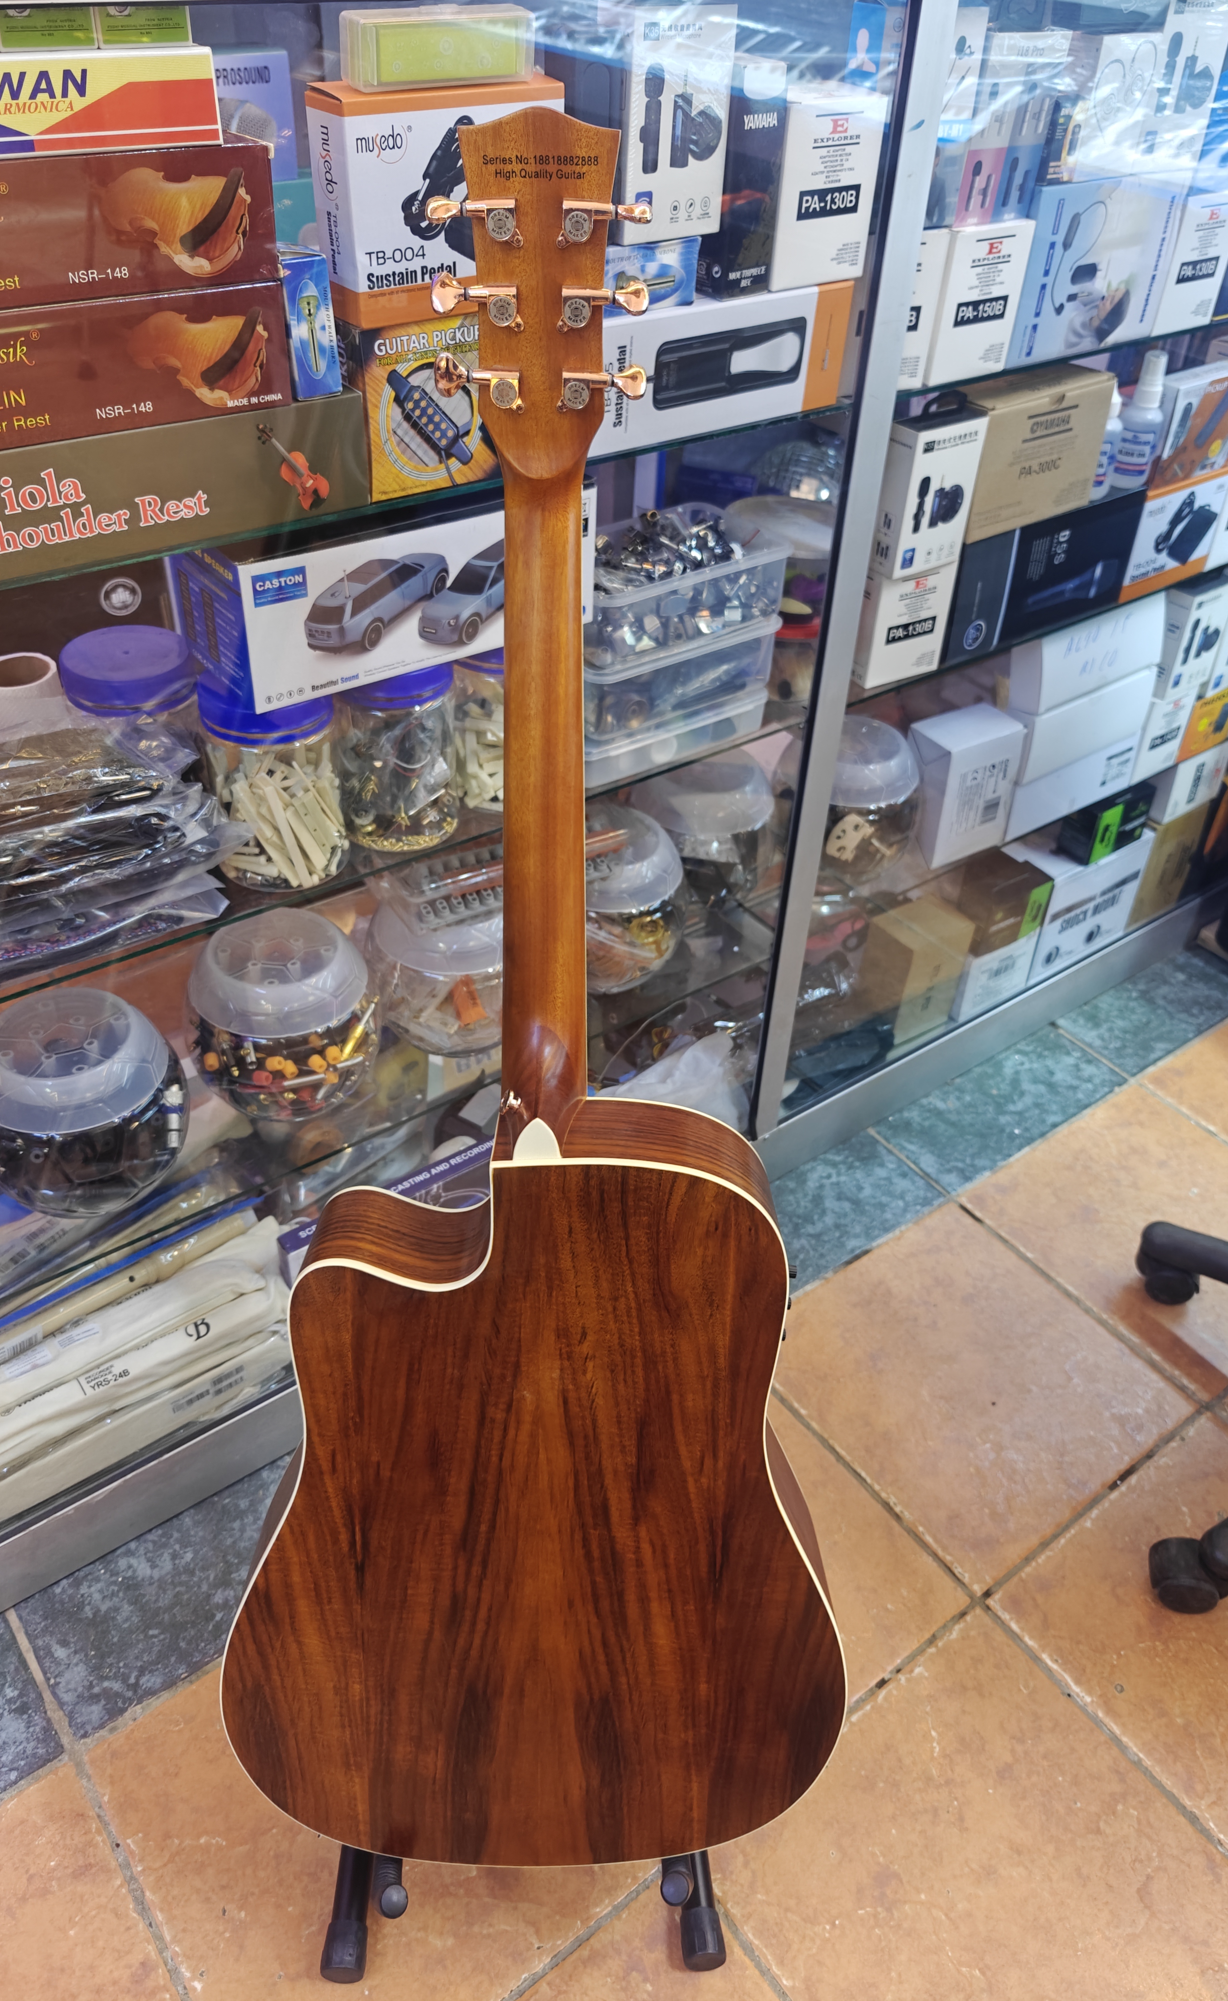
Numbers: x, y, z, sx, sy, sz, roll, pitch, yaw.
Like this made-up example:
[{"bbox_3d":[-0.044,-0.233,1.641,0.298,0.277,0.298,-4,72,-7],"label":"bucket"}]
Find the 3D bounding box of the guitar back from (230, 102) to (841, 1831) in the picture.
[{"bbox_3d":[-0.043,0.068,0.823,0.402,1.035,0.128,1,19,-2],"label":"guitar back"}]

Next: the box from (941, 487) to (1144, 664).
[{"bbox_3d":[0.400,-0.428,1.361,0.260,0.112,0.068,-24,46,-29],"label":"box"}]

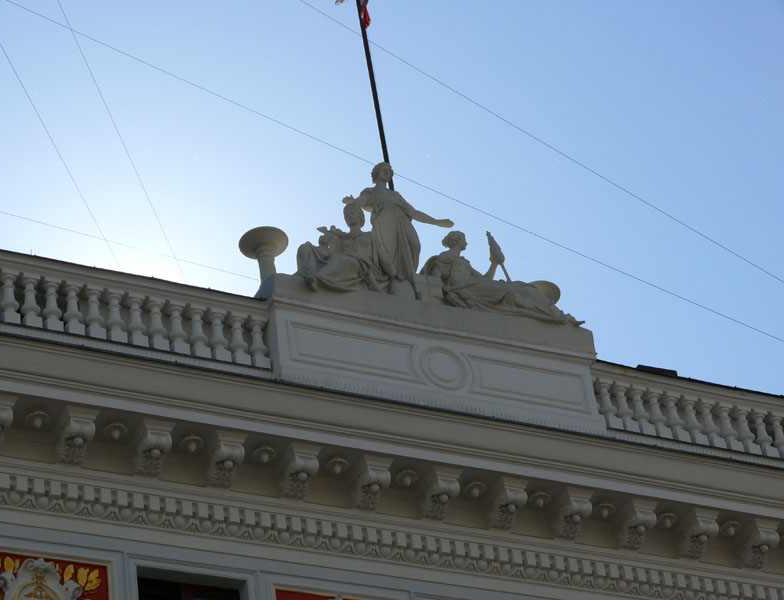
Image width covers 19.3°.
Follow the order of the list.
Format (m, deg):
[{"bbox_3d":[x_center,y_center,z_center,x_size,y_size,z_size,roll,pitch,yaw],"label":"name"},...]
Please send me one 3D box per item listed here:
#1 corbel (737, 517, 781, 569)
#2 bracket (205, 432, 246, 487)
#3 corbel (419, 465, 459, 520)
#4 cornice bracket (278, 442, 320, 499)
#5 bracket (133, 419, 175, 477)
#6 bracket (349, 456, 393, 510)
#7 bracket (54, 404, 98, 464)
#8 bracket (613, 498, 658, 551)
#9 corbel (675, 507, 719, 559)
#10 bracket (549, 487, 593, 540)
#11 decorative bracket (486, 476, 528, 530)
[{"bbox_3d":[4.853,3.229,30.583,0.388,0.390,0.571,11,-42,-24],"label":"corbel"},{"bbox_3d":[-1.954,1.907,27.473,0.388,0.390,0.571,11,-42,-24],"label":"bracket"},{"bbox_3d":[0.599,2.403,28.639,0.388,0.390,0.571,11,-42,-24],"label":"corbel"},{"bbox_3d":[-1.103,2.072,27.862,0.388,0.390,0.571,11,-42,-24],"label":"cornice bracket"},{"bbox_3d":[-2.805,1.742,27.084,0.388,0.390,0.571,11,-42,-24],"label":"bracket"},{"bbox_3d":[-0.252,2.237,28.250,0.388,0.390,0.571,11,-42,-24],"label":"bracket"},{"bbox_3d":[-3.656,1.577,26.695,0.388,0.390,0.571,11,-42,-24],"label":"bracket"},{"bbox_3d":[3.151,2.898,29.805,0.388,0.390,0.571,11,-42,-24],"label":"bracket"},{"bbox_3d":[4.002,3.063,30.194,0.388,0.390,0.571,11,-42,-24],"label":"corbel"},{"bbox_3d":[2.300,2.733,29.417,0.388,0.390,0.571,11,-42,-24],"label":"bracket"},{"bbox_3d":[1.449,2.568,29.028,0.388,0.390,0.571,11,-42,-24],"label":"decorative bracket"}]

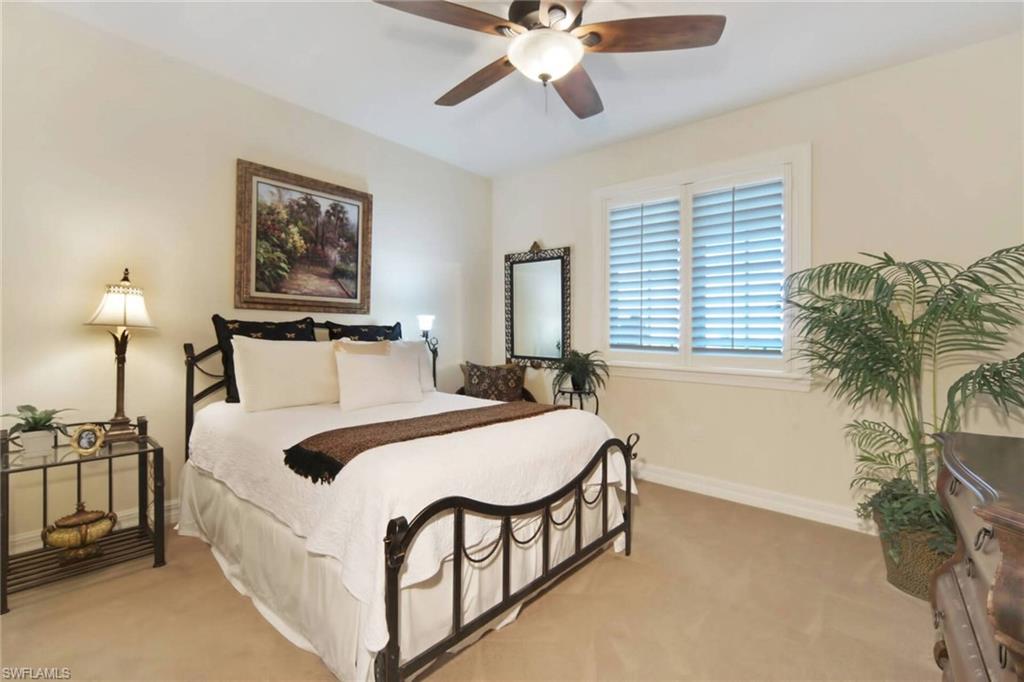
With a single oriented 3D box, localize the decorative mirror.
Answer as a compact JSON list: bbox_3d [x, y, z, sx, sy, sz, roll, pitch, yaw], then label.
[{"bbox_3d":[0.219,-0.362,4.467,0.790,1.235,0.040,2,2,41],"label":"decorative mirror"}]

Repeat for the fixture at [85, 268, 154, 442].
[{"bbox_3d":[-2.096,0.068,2.431,0.360,0.926,0.360,2,2,41],"label":"fixture"}]

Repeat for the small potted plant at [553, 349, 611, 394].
[{"bbox_3d":[0.585,0.252,3.827,0.450,0.370,0.420,1,1,0],"label":"small potted plant"}]

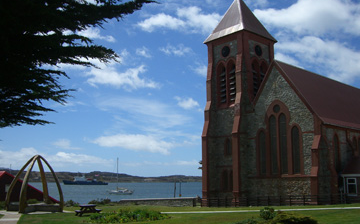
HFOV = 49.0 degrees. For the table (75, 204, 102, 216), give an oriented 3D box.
[{"bbox_3d":[-6.912,7.398,29.661,1.550,0.760,1.680,6,-11,-30],"label":"table"}]

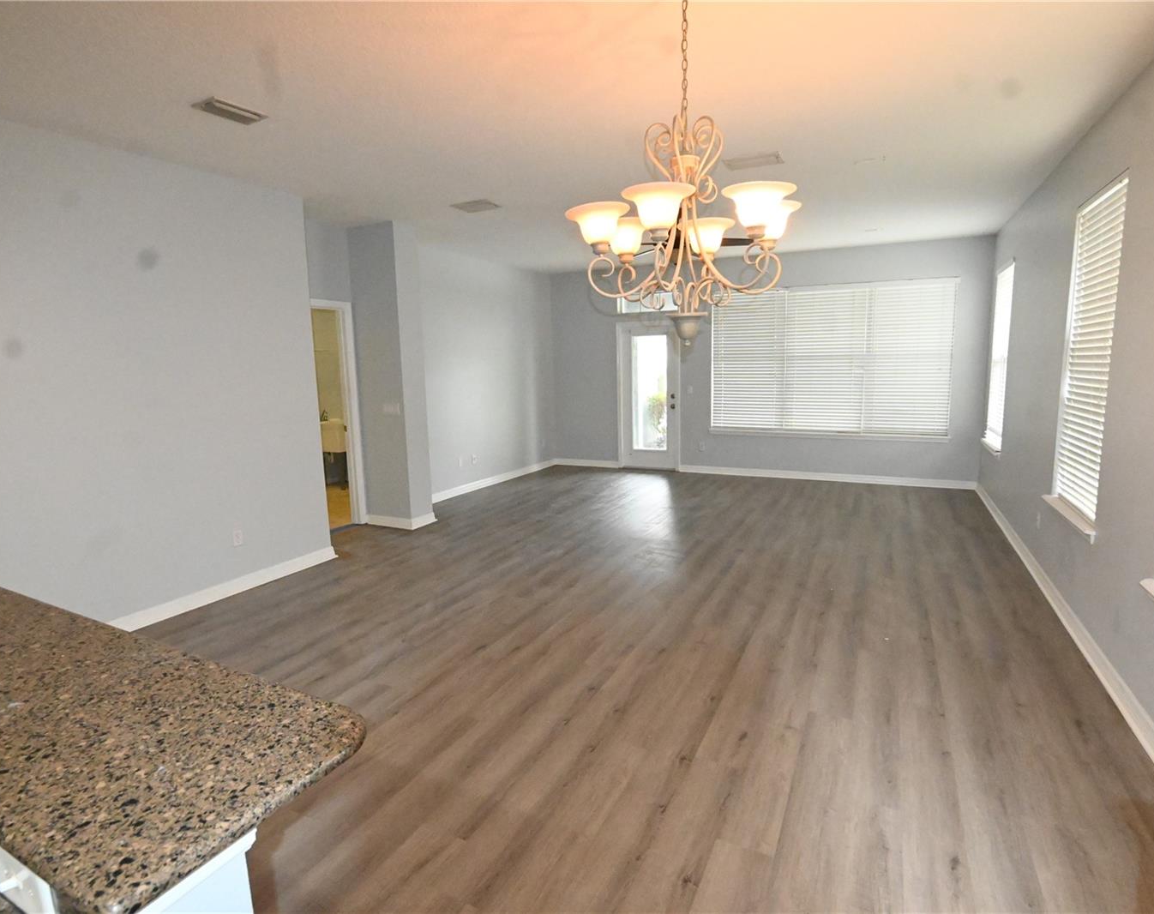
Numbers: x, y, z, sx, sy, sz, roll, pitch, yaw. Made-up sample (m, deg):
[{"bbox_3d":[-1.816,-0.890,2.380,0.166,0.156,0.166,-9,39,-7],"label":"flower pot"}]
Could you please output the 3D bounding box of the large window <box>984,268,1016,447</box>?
[{"bbox_3d":[4.161,-0.969,5.588,0.110,1.709,0.888,3,10,28],"label":"large window"}]

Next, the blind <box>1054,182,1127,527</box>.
[{"bbox_3d":[2.893,-0.567,3.199,0.070,1.739,0.821,3,10,28],"label":"blind"}]

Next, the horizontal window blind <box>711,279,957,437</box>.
[{"bbox_3d":[3.024,-1.183,7.035,2.735,1.843,0.120,3,10,28],"label":"horizontal window blind"}]

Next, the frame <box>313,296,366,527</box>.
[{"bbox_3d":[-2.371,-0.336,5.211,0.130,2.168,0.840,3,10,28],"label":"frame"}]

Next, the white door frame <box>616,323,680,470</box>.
[{"bbox_3d":[1.034,-0.845,8.164,0.943,2.094,0.120,3,10,28],"label":"white door frame"}]

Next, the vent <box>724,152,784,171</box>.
[{"bbox_3d":[1.171,-1.954,3.769,0.334,0.030,0.237,3,10,28],"label":"vent"}]

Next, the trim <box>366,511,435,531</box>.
[{"bbox_3d":[-1.756,0.609,5.713,0.562,0.115,0.303,3,10,28],"label":"trim"}]

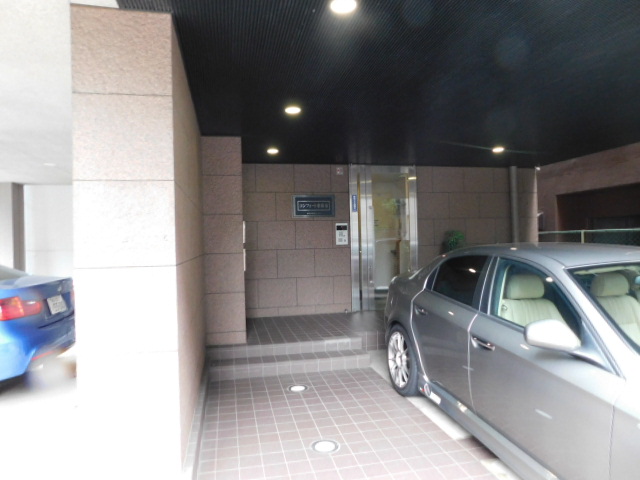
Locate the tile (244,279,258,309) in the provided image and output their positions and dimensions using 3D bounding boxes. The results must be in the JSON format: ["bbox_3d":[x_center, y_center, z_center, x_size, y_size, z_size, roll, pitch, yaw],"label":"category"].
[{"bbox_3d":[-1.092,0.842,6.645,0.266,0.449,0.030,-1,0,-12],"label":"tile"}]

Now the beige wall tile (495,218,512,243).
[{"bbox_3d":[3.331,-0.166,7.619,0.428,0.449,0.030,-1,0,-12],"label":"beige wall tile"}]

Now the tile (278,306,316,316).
[{"bbox_3d":[-0.356,1.119,6.711,0.594,0.142,0.020,-1,0,-12],"label":"tile"}]

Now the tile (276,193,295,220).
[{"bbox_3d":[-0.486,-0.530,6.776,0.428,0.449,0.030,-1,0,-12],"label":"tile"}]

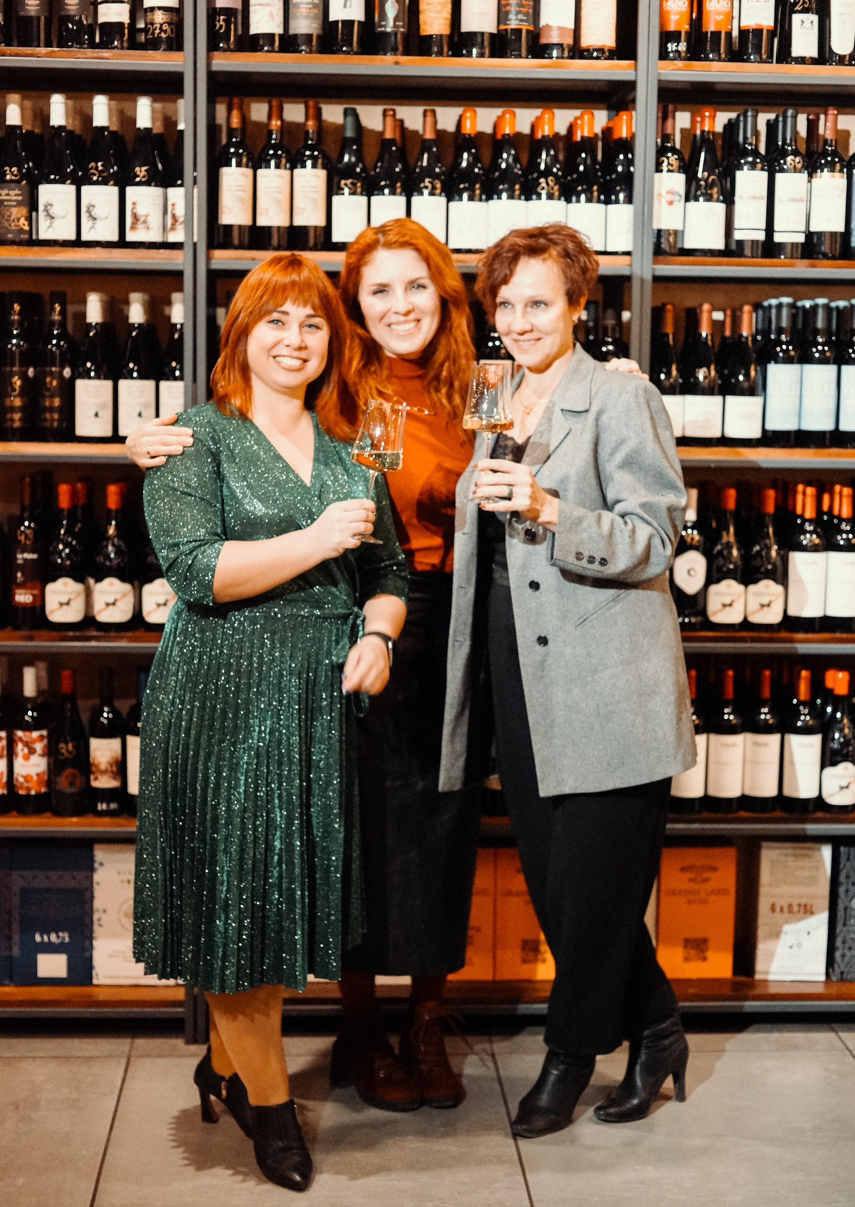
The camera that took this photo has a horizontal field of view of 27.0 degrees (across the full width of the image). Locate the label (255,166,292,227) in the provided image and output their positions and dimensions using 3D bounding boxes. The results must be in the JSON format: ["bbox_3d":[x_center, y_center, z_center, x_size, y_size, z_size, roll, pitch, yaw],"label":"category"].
[{"bbox_3d":[-0.316,-0.836,3.678,0.072,0.116,0.030,0,7,-3],"label":"label"}]

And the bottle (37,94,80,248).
[{"bbox_3d":[-0.770,-0.895,3.705,0.082,0.320,0.082,0,7,-6],"label":"bottle"}]

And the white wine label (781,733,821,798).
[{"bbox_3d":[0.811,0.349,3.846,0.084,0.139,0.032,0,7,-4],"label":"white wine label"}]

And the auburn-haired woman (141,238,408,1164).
[{"bbox_3d":[-0.283,0.200,3.122,0.470,1.600,0.430,-1,8,-15],"label":"auburn-haired woman"}]

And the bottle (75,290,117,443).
[{"bbox_3d":[-0.681,-0.483,3.651,0.082,0.305,0.082,0,7,-4],"label":"bottle"}]

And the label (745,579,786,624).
[{"bbox_3d":[0.716,-0.005,3.768,0.081,0.095,0.028,2,7,11],"label":"label"}]

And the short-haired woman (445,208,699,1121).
[{"bbox_3d":[0.266,0.153,3.387,0.470,1.711,0.380,5,8,31],"label":"short-haired woman"}]

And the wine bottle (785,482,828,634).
[{"bbox_3d":[0.805,-0.092,3.775,0.078,0.302,0.078,0,8,-3],"label":"wine bottle"}]

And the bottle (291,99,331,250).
[{"bbox_3d":[-0.237,-0.867,3.634,0.076,0.303,0.076,0,7,-4],"label":"bottle"}]

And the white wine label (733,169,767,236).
[{"bbox_3d":[0.660,-0.815,3.642,0.067,0.136,0.020,0,8,-3],"label":"white wine label"}]

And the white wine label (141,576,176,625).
[{"bbox_3d":[-0.548,-0.005,3.680,0.081,0.094,0.024,0,8,-3],"label":"white wine label"}]

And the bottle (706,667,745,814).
[{"bbox_3d":[0.649,0.298,3.898,0.079,0.313,0.079,0,7,-3],"label":"bottle"}]

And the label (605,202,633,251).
[{"bbox_3d":[0.409,-0.776,3.673,0.082,0.097,0.032,0,7,-4],"label":"label"}]

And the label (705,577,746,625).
[{"bbox_3d":[0.653,-0.004,3.869,0.084,0.100,0.032,1,7,1],"label":"label"}]

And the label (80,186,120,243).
[{"bbox_3d":[-0.670,-0.801,3.662,0.077,0.112,0.030,0,7,-3],"label":"label"}]

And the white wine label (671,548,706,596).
[{"bbox_3d":[0.572,-0.067,3.856,0.074,0.101,0.030,1,7,1],"label":"white wine label"}]

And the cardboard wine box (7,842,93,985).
[{"bbox_3d":[-0.801,0.643,3.889,0.173,0.304,0.245,0,8,-3],"label":"cardboard wine box"}]

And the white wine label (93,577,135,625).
[{"bbox_3d":[-0.646,-0.005,3.674,0.081,0.094,0.024,0,8,-3],"label":"white wine label"}]

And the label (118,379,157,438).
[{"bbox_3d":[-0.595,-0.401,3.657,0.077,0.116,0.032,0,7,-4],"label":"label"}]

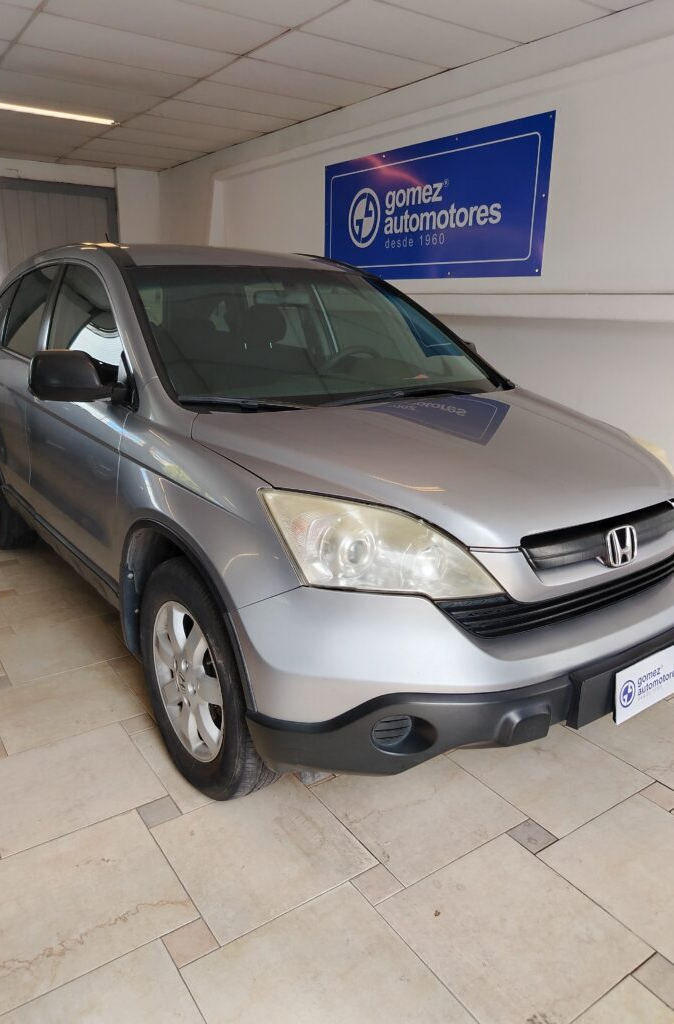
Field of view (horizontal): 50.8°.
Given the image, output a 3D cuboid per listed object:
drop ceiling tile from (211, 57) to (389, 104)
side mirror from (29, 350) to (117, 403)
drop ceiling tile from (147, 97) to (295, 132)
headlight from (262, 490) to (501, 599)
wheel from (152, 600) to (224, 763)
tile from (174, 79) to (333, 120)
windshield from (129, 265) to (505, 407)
[{"bbox_3d":[-0.280,-3.072,5.101,1.210,0.020,0.610,-10,20,-33],"label":"drop ceiling tile"},{"bbox_3d":[-0.877,-0.451,2.341,0.255,0.172,0.155,-11,20,-35],"label":"side mirror"},{"bbox_3d":[-0.967,-3.346,6.014,1.215,0.025,0.610,-11,20,-34],"label":"drop ceiling tile"},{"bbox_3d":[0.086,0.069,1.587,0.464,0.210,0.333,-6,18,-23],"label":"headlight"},{"bbox_3d":[-0.359,0.469,2.080,0.190,0.468,0.468,-11,20,-34],"label":"wheel"},{"bbox_3d":[-0.615,-3.201,5.537,1.215,0.025,0.610,-11,20,-34],"label":"tile"},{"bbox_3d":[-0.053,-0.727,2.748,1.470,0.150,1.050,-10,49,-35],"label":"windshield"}]

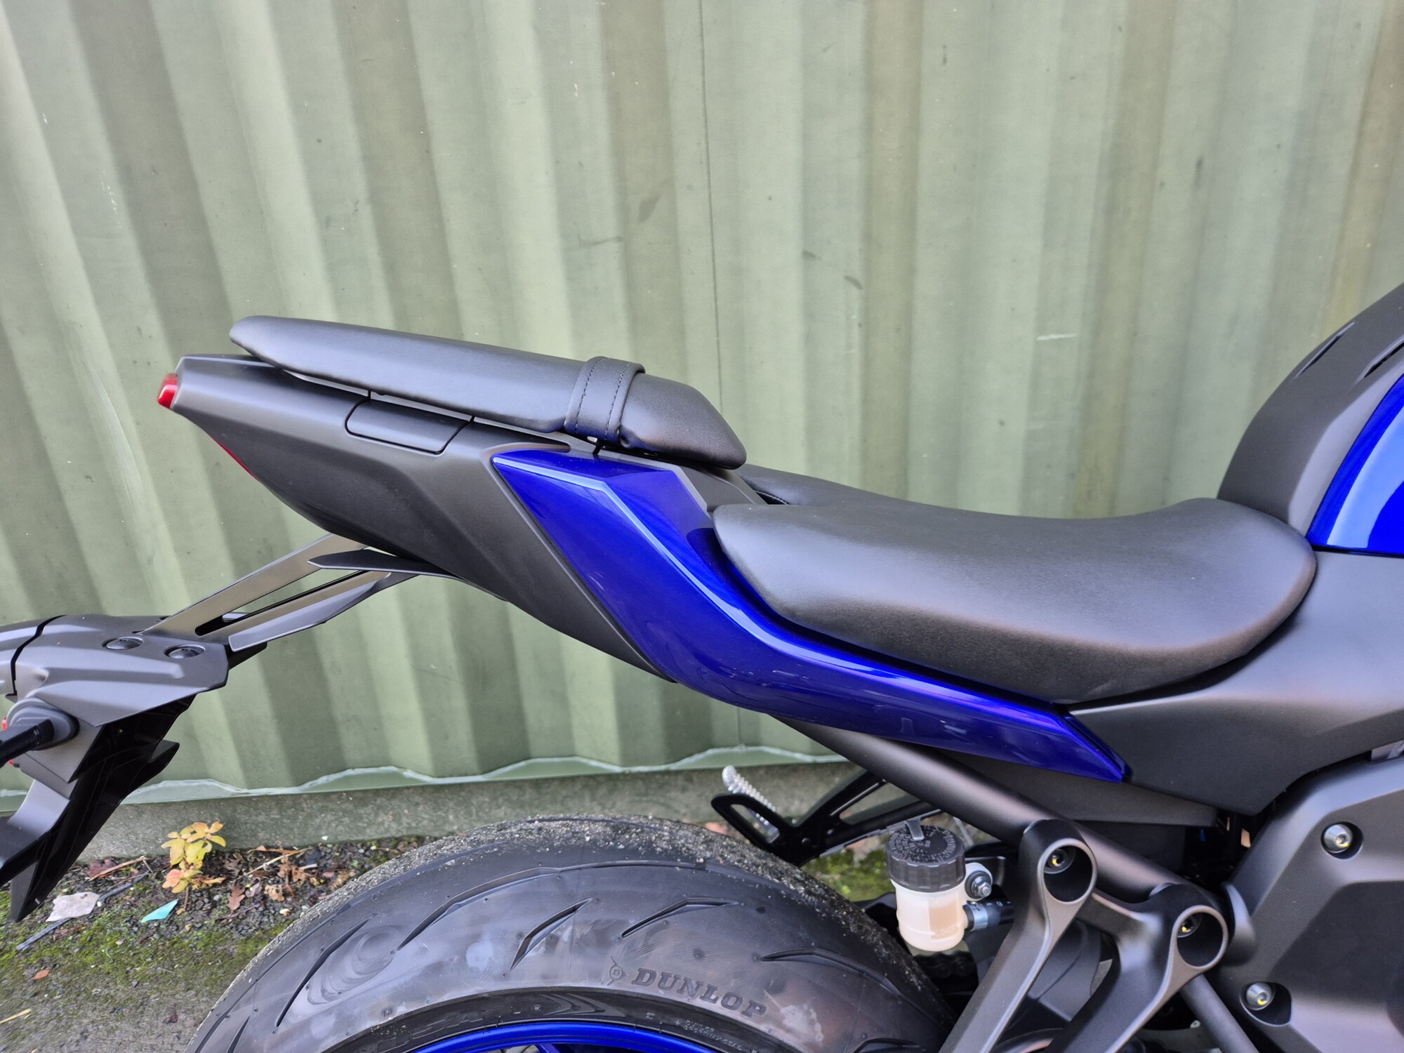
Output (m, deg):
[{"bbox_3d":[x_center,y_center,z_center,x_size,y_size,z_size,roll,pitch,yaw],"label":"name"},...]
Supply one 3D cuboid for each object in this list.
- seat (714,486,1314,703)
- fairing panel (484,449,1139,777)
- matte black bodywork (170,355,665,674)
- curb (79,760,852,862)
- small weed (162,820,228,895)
[{"bbox_3d":[0.186,0.027,0.611,0.352,0.120,0.260,-3,9,0],"label":"seat"},{"bbox_3d":[0.060,0.054,0.514,0.341,0.191,0.078,-3,9,0],"label":"fairing panel"},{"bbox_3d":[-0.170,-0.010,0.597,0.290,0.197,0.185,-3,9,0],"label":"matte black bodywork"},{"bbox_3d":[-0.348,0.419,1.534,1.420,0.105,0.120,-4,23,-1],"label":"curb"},{"bbox_3d":[-0.754,0.507,1.393,0.085,0.100,0.075,-4,23,-1],"label":"small weed"}]

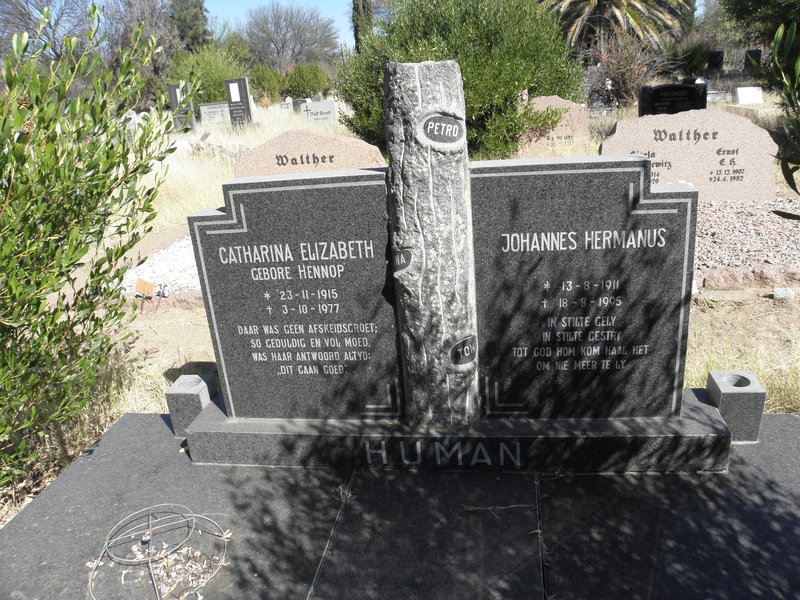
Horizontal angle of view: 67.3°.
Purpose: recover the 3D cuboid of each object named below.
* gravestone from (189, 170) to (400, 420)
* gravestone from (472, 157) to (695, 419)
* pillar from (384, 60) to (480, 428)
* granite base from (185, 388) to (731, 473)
[{"bbox_3d":[-0.303,0.007,1.878,0.590,0.770,0.109,-2,21,9],"label":"gravestone"},{"bbox_3d":[0.515,-0.016,1.746,0.586,0.767,0.109,-2,21,9],"label":"gravestone"},{"bbox_3d":[0.099,-0.131,1.748,0.228,1.049,0.195,-2,21,9],"label":"pillar"},{"bbox_3d":[0.141,0.418,1.959,1.650,0.128,0.264,-2,21,9],"label":"granite base"}]

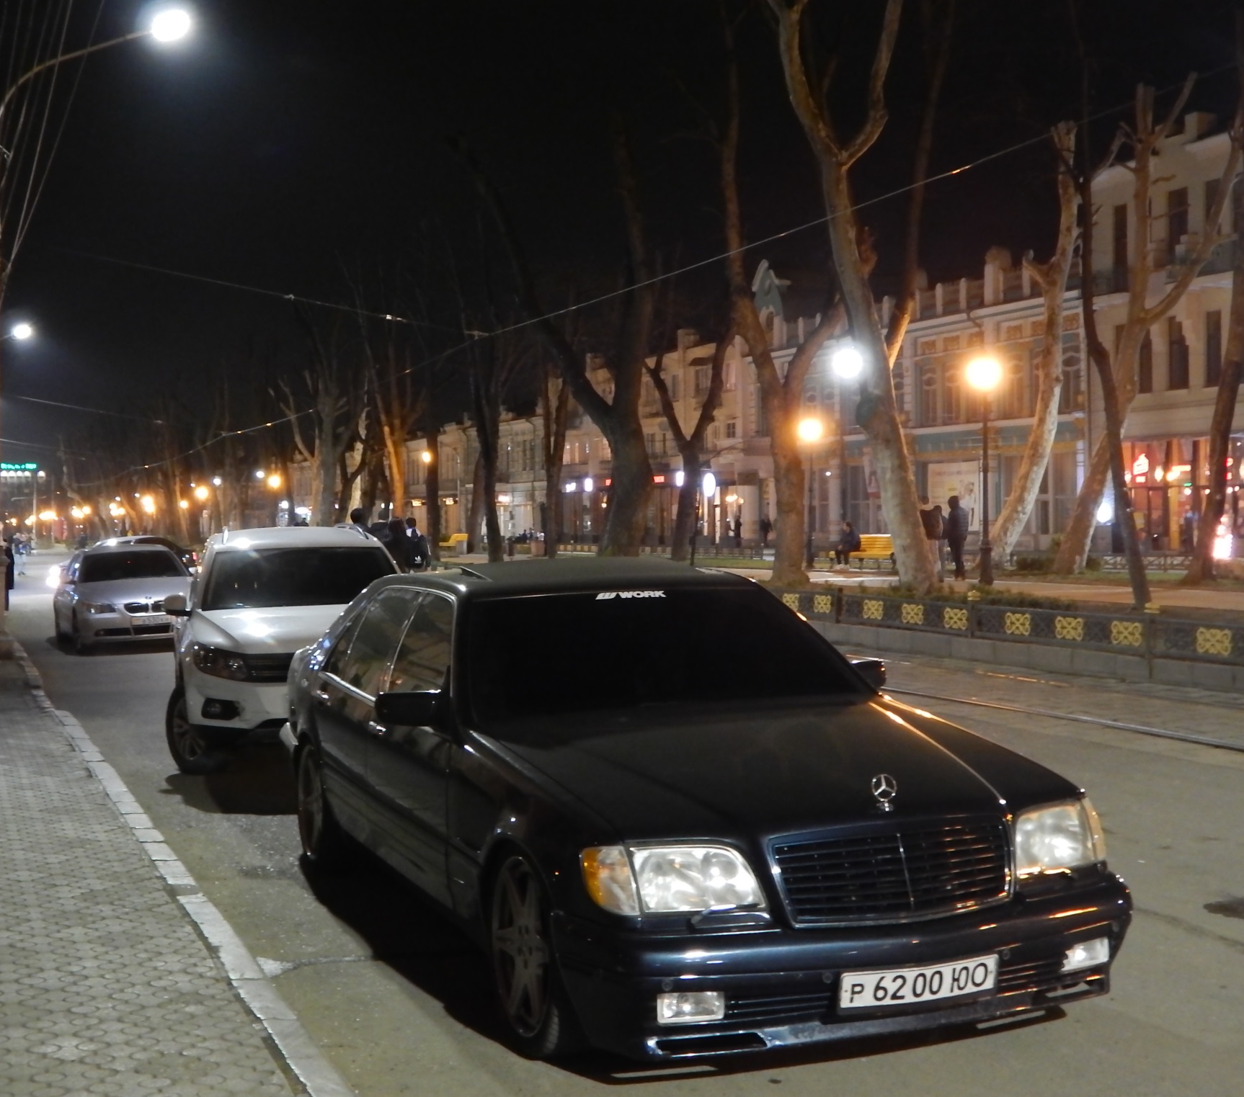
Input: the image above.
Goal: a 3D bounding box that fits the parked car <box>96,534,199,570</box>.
[{"bbox_3d":[-13.800,0.400,45.000,1.770,1.460,4.500,0,1,26],"label":"parked car"}]

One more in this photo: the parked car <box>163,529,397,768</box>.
[{"bbox_3d":[-2.516,0.686,12.581,1.820,1.690,4.430,-1,1,-14],"label":"parked car"}]

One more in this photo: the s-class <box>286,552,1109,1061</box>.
[{"bbox_3d":[-0.151,0.806,6.773,1.890,1.470,5.160,-1,1,-22],"label":"s-class"}]

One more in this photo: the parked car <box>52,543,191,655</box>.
[{"bbox_3d":[-7.320,0.650,24.000,1.850,1.470,4.840,-3,2,-23],"label":"parked car"}]

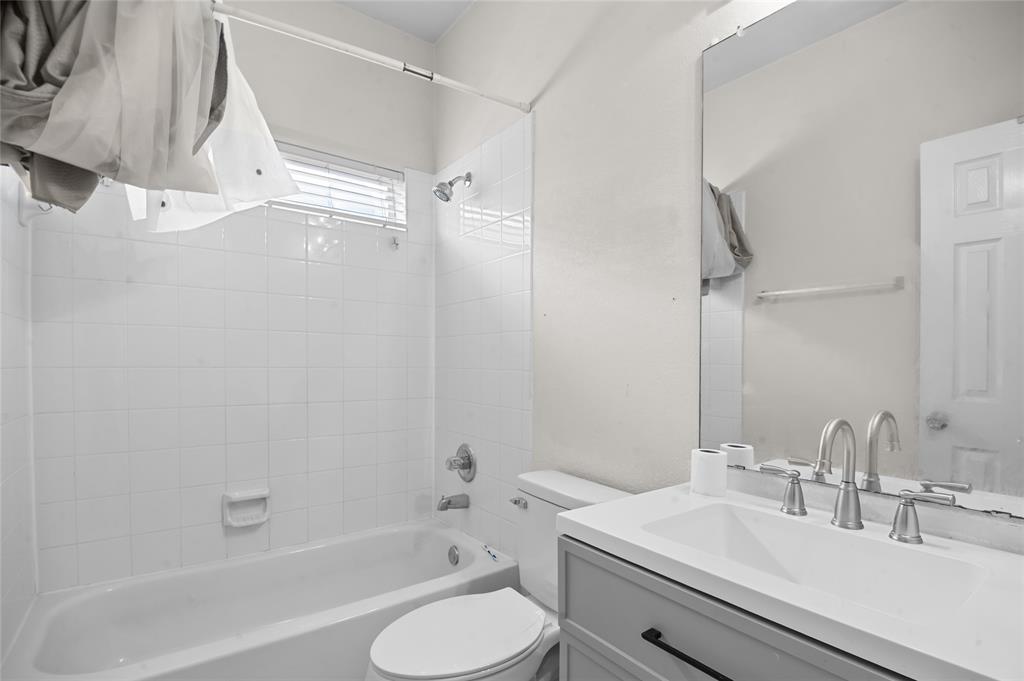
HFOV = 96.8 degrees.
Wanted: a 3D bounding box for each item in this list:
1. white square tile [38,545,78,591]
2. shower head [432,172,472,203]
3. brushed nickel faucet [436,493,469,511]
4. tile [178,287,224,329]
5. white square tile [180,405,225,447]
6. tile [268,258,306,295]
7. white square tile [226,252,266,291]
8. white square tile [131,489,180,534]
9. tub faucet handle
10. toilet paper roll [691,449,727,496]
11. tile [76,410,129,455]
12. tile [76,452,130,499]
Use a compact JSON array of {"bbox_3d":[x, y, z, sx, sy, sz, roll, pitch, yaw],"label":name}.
[{"bbox_3d":[-1.549,0.775,1.552,0.100,0.145,0.010,1,-2,-35],"label":"white square tile"},{"bbox_3d":[-0.275,-0.710,2.076,0.175,0.160,0.080,2,-3,-35],"label":"shower head"},{"bbox_3d":[-0.264,0.727,2.038,0.143,0.073,0.056,2,-3,-35],"label":"brushed nickel faucet"},{"bbox_3d":[-1.214,-0.125,1.777,0.152,0.152,0.009,2,-3,-35],"label":"tile"},{"bbox_3d":[-1.217,0.340,1.796,0.152,0.152,0.010,1,-2,-35],"label":"white square tile"},{"bbox_3d":[-0.977,-0.277,1.982,0.152,0.152,0.010,1,-2,-35],"label":"tile"},{"bbox_3d":[-1.090,-0.278,1.860,0.152,0.152,0.009,2,-3,-35],"label":"white square tile"},{"bbox_3d":[-1.333,0.641,1.707,0.152,0.152,0.010,1,-2,-35],"label":"white square tile"},{"bbox_3d":[-0.246,0.558,2.064,0.087,0.167,0.167,1,-2,-35],"label":"tub faucet handle"},{"bbox_3d":[0.465,0.311,1.070,0.083,0.102,0.083,0,-2,0],"label":"toilet paper roll"},{"bbox_3d":[-1.461,0.329,1.626,0.152,0.152,0.010,1,-2,-35],"label":"tile"},{"bbox_3d":[-1.457,0.482,1.625,0.152,0.152,0.010,1,-2,-35],"label":"tile"}]

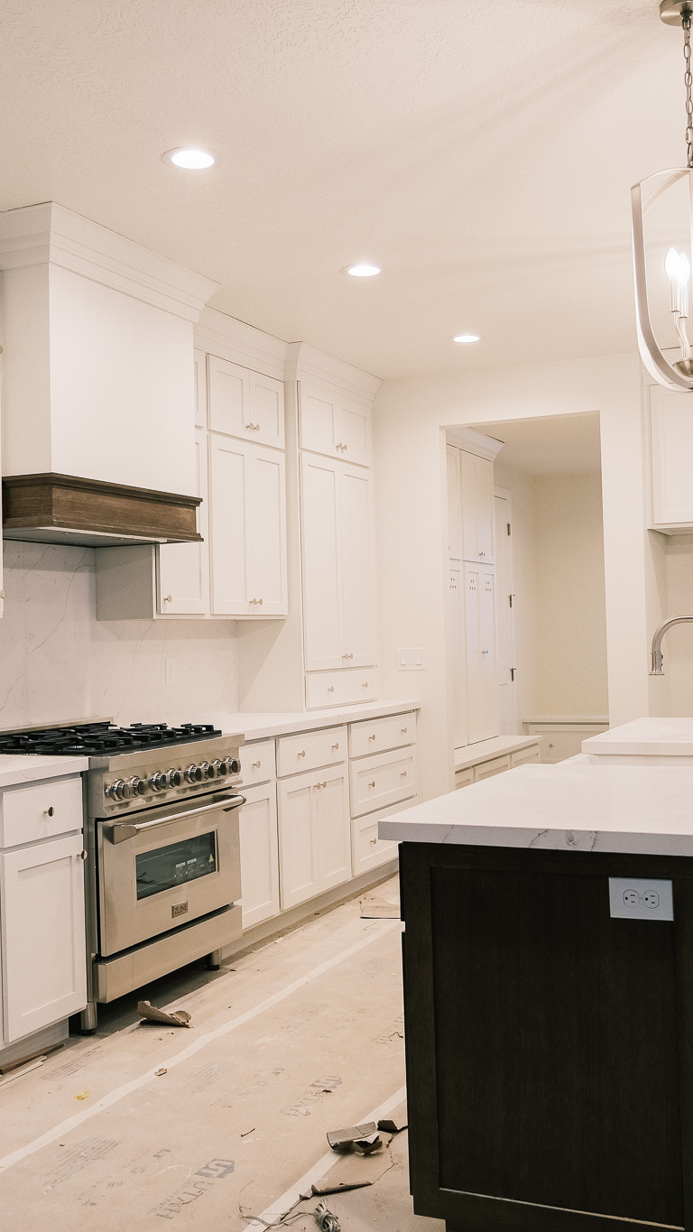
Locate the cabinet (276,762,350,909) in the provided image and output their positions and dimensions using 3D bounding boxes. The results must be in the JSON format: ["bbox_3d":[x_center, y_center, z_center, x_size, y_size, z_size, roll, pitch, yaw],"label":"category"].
[{"bbox_3d":[-0.380,1.004,5.512,0.550,0.563,0.727,-2,-1,25],"label":"cabinet"}]

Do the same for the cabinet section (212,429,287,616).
[{"bbox_3d":[-0.604,-0.404,5.679,0.319,0.824,0.719,-2,-1,25],"label":"cabinet section"}]

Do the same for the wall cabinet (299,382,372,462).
[{"bbox_3d":[-0.233,-1.005,6.441,0.395,0.353,0.907,-2,-1,25],"label":"wall cabinet"}]

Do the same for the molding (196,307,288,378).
[{"bbox_3d":[-0.539,-1.265,5.398,0.104,0.167,1.125,-2,-1,25],"label":"molding"}]

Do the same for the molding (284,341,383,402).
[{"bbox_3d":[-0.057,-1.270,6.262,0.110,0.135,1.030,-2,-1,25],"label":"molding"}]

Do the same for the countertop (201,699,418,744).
[{"bbox_3d":[-0.326,0.506,5.790,0.678,0.035,2.108,-2,-1,25],"label":"countertop"}]

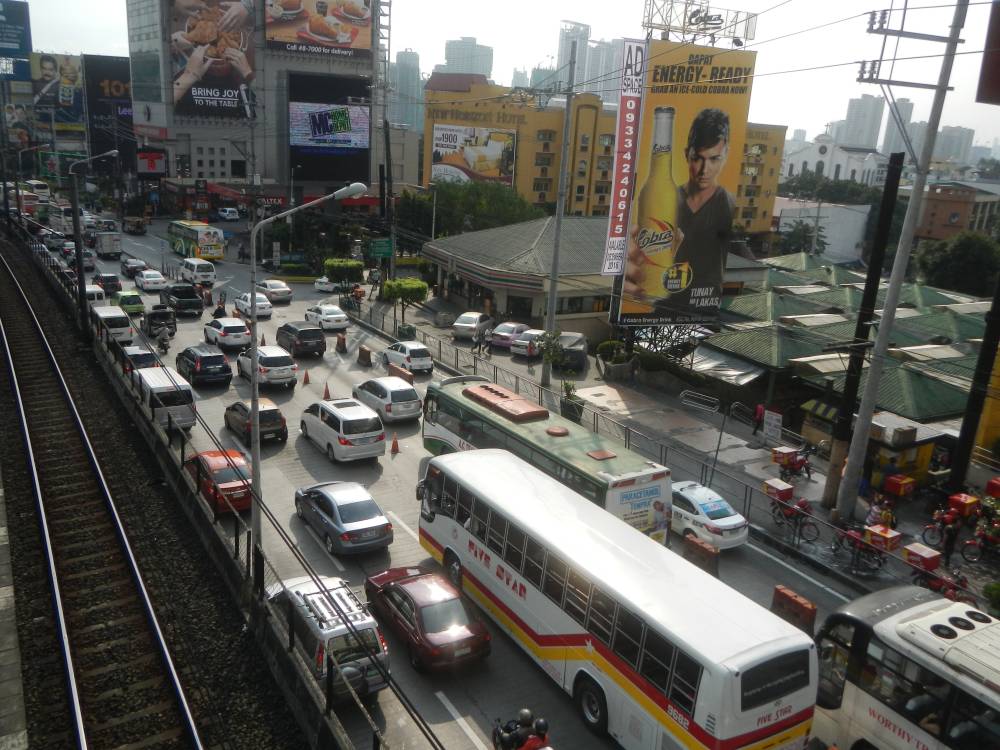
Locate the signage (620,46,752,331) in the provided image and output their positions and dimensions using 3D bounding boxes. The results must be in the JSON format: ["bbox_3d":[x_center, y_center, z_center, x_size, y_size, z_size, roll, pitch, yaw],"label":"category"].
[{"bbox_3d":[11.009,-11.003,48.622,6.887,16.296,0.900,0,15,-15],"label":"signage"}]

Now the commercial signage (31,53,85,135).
[{"bbox_3d":[-91.773,-58.396,167.953,9.780,16.130,0.600,-5,18,-27],"label":"commercial signage"}]

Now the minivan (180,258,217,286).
[{"bbox_3d":[-26.213,-8.950,70.332,1.700,1.970,4.700,-7,18,-34],"label":"minivan"}]

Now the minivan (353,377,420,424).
[{"bbox_3d":[-5.326,0.934,37.173,1.800,1.680,4.500,-6,16,-30],"label":"minivan"}]

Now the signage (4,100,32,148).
[{"bbox_3d":[-101.489,-52.690,170.144,4.750,9.710,0.600,-6,18,-29],"label":"signage"}]

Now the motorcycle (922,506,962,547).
[{"bbox_3d":[15.116,5.143,27.309,1.950,1.120,0.750,-6,17,-32],"label":"motorcycle"}]

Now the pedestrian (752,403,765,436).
[{"bbox_3d":[12.553,2.137,39.433,0.480,1.660,0.420,-12,22,-43],"label":"pedestrian"}]

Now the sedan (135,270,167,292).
[{"bbox_3d":[-30.629,-8.409,70.938,1.740,1.460,4.500,-9,19,-36],"label":"sedan"}]

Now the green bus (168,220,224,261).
[{"bbox_3d":[-32.757,-14.420,86.901,2.500,3.250,11.000,-7,18,-37],"label":"green bus"}]

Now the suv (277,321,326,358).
[{"bbox_3d":[-12.073,-2.273,48.874,1.839,1.840,4.694,-5,17,-31],"label":"suv"}]

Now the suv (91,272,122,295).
[{"bbox_3d":[-31.473,-7.357,64.682,1.762,1.620,4.388,-6,17,-33],"label":"suv"}]

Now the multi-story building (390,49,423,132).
[{"bbox_3d":[-109.081,-316.778,943.254,38.000,115.070,36.000,-7,18,-31],"label":"multi-story building"}]

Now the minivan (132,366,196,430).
[{"bbox_3d":[-14.706,0.938,35.162,1.843,2.130,4.574,-6,17,-33],"label":"minivan"}]

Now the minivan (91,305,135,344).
[{"bbox_3d":[-25.324,-3.350,52.709,1.700,1.980,4.700,-9,19,-36],"label":"minivan"}]

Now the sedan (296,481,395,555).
[{"bbox_3d":[-5.064,4.268,25.771,1.755,1.448,4.538,-6,17,-33],"label":"sedan"}]

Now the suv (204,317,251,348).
[{"bbox_3d":[-16.653,-2.687,49.198,1.830,1.670,4.570,-6,17,-32],"label":"suv"}]

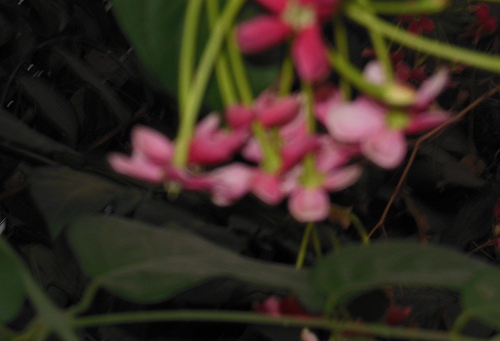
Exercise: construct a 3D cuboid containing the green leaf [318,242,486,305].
[{"bbox_3d":[0.054,0.037,0.510,0.064,0.016,0.025,0,28,0],"label":"green leaf"}]

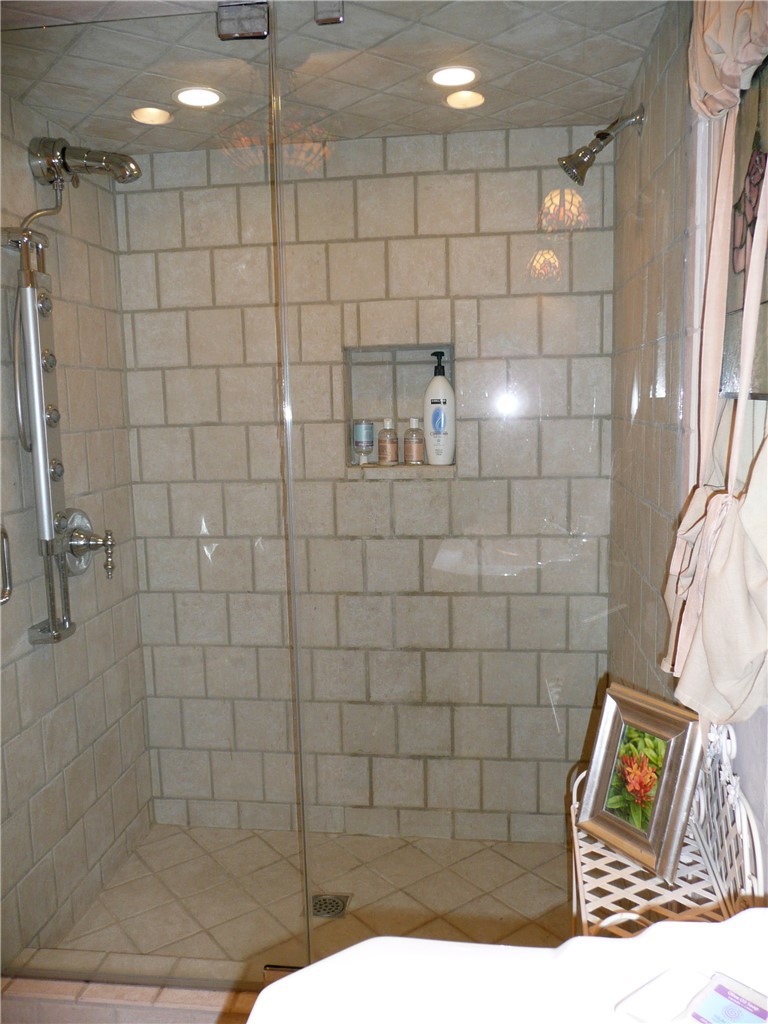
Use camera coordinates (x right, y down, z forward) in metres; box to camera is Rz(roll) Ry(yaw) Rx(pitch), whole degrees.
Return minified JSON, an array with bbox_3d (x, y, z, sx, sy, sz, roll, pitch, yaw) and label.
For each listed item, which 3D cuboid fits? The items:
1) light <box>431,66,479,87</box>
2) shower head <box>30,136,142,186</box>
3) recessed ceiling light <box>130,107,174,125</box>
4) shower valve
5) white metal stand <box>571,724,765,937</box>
[{"bbox_3d":[0.159,-0.984,1.872,0.119,0.037,0.119,0,7,8],"label":"light"},{"bbox_3d":[-0.708,-0.845,1.998,0.262,0.116,0.097,0,7,8],"label":"shower head"},{"bbox_3d":[-0.581,-0.993,2.080,0.112,0.037,0.112,0,7,8],"label":"recessed ceiling light"},{"bbox_3d":[-0.753,0.082,2.166,0.114,0.182,0.177,0,7,8],"label":"shower valve"},{"bbox_3d":[0.381,0.724,1.179,0.223,0.859,0.391,0,7,8],"label":"white metal stand"}]

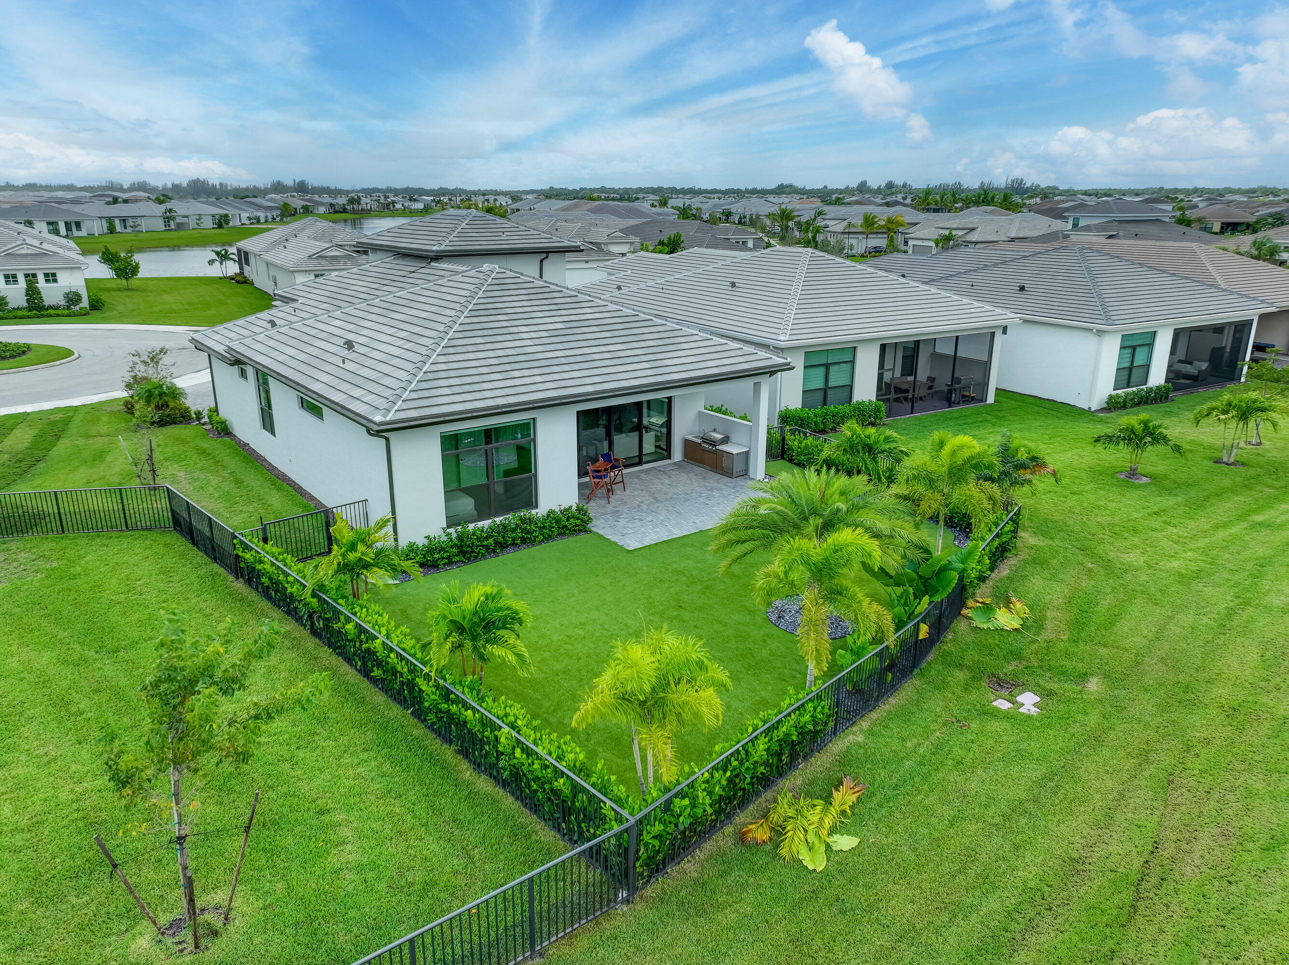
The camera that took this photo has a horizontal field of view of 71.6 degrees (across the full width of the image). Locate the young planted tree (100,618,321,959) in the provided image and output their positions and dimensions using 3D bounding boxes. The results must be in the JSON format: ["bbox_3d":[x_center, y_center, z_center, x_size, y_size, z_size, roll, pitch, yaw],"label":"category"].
[{"bbox_3d":[-5.512,3.748,11.199,2.600,4.250,2.500,-10,20,-28],"label":"young planted tree"}]

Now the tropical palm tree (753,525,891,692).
[{"bbox_3d":[3.092,2.673,15.993,2.450,3.400,2.400,4,18,12],"label":"tropical palm tree"}]

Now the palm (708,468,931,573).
[{"bbox_3d":[3.896,1.439,19.902,4.600,3.350,4.500,4,18,11],"label":"palm"}]

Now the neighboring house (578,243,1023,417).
[{"bbox_3d":[2.980,-9.553,47.211,13.200,6.400,28.800,-10,21,-28],"label":"neighboring house"}]

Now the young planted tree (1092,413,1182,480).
[{"bbox_3d":[16.954,-1.252,30.474,2.800,2.050,2.800,10,20,28],"label":"young planted tree"}]

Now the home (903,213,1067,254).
[{"bbox_3d":[50.115,-36.385,132.166,18.000,6.600,19.000,12,21,32],"label":"home"}]

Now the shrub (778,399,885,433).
[{"bbox_3d":[7.368,-2.659,36.282,5.300,1.100,1.050,-10,20,-28],"label":"shrub"}]

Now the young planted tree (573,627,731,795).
[{"bbox_3d":[0.138,3.712,13.074,2.250,3.200,2.200,0,18,1],"label":"young planted tree"}]

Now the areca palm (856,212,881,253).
[{"bbox_3d":[33.050,-36.551,130.861,3.400,5.800,3.400,0,18,0],"label":"areca palm"}]

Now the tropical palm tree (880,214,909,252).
[{"bbox_3d":[40.025,-39.713,143.186,4.200,6.100,4.200,5,18,14],"label":"tropical palm tree"}]

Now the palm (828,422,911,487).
[{"bbox_3d":[6.752,-0.500,27.154,2.400,2.600,2.400,5,18,14],"label":"palm"}]

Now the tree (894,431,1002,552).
[{"bbox_3d":[7.515,0.299,22.202,2.600,3.250,2.600,0,18,0],"label":"tree"}]

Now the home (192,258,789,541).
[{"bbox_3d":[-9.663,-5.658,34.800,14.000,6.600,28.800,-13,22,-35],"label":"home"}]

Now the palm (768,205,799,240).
[{"bbox_3d":[25.206,-46.850,161.636,5.300,6.200,5.300,0,18,0],"label":"palm"}]

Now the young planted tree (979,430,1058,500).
[{"bbox_3d":[9.999,0.211,24.333,2.250,3.000,2.250,8,19,22],"label":"young planted tree"}]

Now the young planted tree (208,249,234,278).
[{"bbox_3d":[-43.823,-22.812,92.888,2.800,3.000,2.800,0,18,0],"label":"young planted tree"}]

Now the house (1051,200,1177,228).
[{"bbox_3d":[51.385,-26.506,97.071,8.800,7.800,7.200,-6,19,-19],"label":"house"}]

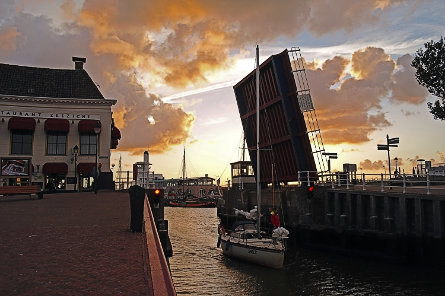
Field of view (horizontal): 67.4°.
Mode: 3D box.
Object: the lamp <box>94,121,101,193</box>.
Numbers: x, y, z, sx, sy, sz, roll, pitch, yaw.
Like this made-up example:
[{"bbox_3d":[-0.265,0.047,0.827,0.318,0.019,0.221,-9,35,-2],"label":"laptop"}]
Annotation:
[{"bbox_3d":[-8.737,0.647,23.198,0.450,5.025,0.450,0,-5,0],"label":"lamp"}]

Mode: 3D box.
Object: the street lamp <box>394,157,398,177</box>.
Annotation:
[{"bbox_3d":[28.752,3.426,55.147,0.550,3.715,0.550,0,-5,0],"label":"street lamp"}]

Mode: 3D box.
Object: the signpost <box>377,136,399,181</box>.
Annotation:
[{"bbox_3d":[11.647,0.962,23.452,1.500,3.845,0.700,-1,-5,6],"label":"signpost"}]

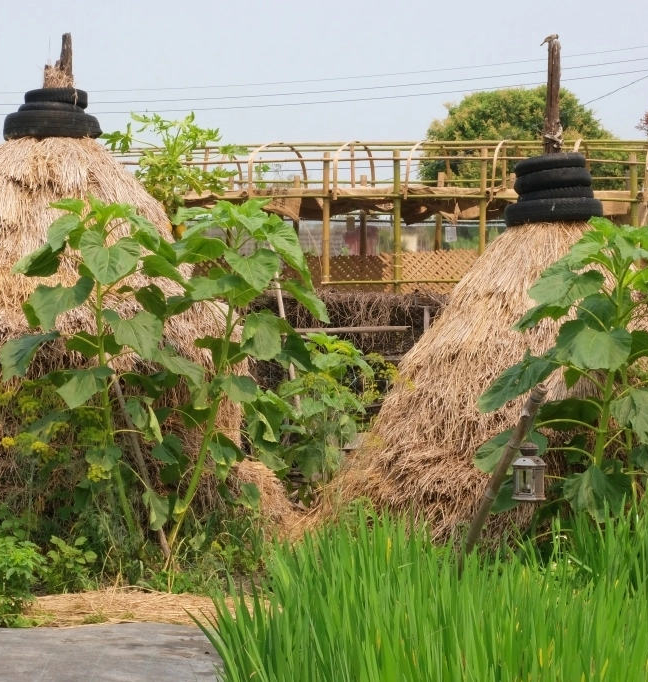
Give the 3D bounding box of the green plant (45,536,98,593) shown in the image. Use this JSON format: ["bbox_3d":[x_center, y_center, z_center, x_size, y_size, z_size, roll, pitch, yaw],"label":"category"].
[{"bbox_3d":[-1.157,1.024,8.600,0.250,0.260,0.240,0,3,0],"label":"green plant"}]

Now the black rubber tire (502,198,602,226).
[{"bbox_3d":[1.360,-0.766,11.100,0.580,0.140,0.580,-4,3,0],"label":"black rubber tire"}]

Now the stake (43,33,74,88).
[{"bbox_3d":[-1.570,-1.659,11.100,0.180,0.330,0.150,0,3,0],"label":"stake"}]

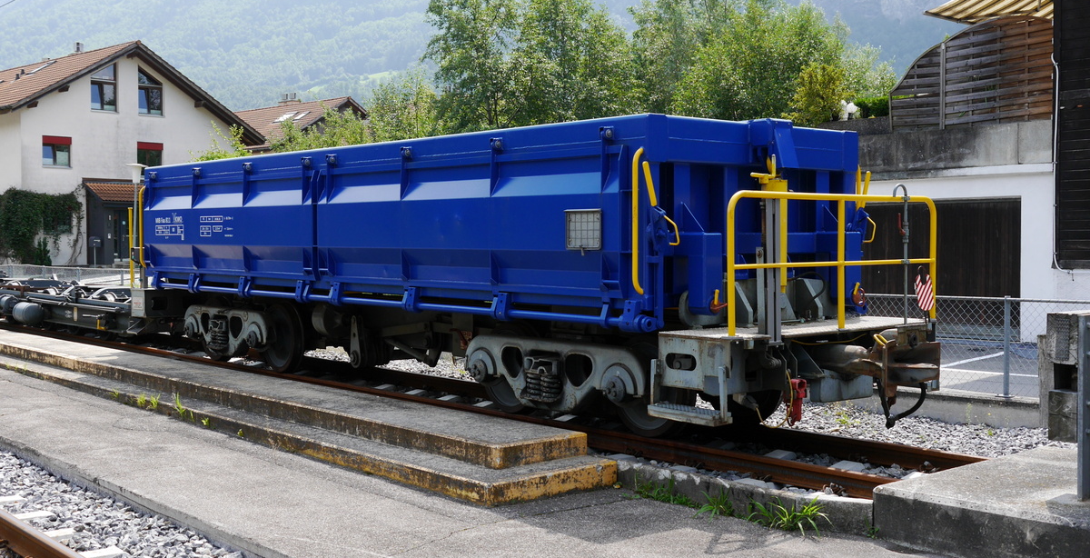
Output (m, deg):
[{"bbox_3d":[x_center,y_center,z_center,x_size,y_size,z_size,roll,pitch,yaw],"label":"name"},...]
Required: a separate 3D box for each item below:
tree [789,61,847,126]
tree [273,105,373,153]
[{"bbox_3d":[5.062,-3.320,22.191,1.120,1.470,1.100,0,2,13],"label":"tree"},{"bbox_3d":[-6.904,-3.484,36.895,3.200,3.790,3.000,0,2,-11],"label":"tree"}]

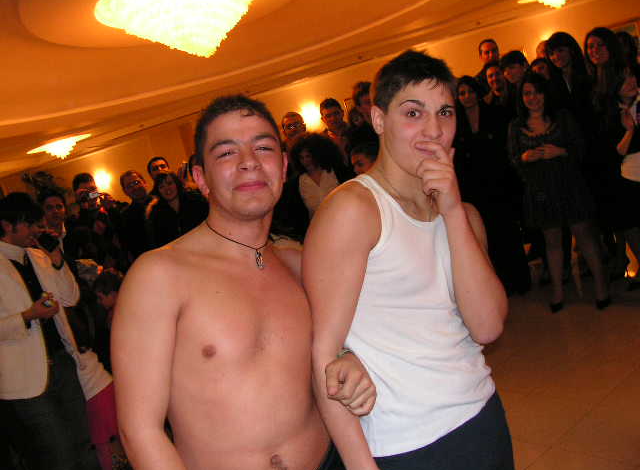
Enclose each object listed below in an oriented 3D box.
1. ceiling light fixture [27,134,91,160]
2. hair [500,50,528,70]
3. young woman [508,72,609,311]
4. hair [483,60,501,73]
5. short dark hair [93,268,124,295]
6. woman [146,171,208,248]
[{"bbox_3d":[-3.633,-1.209,9.300,0.930,0.240,0.930,-16,9,0],"label":"ceiling light fixture"},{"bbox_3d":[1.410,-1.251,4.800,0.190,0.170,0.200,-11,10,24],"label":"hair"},{"bbox_3d":[1.574,-0.291,4.450,0.500,1.600,0.360,-11,10,24],"label":"young woman"},{"bbox_3d":[1.290,-1.238,4.950,0.170,0.150,0.190,-15,9,3],"label":"hair"},{"bbox_3d":[-1.112,0.255,3.500,0.170,0.160,0.180,-17,9,-11],"label":"short dark hair"},{"bbox_3d":[-0.831,0.341,4.678,0.460,1.600,0.320,-18,9,-14],"label":"woman"}]

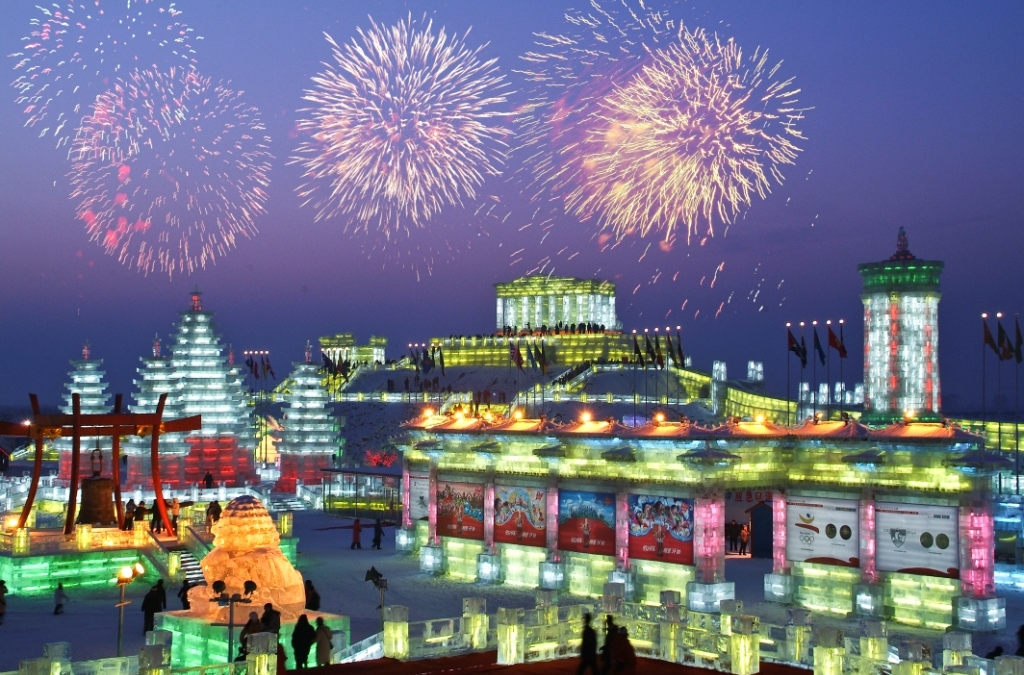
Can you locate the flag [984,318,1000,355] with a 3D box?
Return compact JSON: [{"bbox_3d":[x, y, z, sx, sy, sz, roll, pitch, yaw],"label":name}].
[{"bbox_3d":[42.553,0.000,121.036,1.450,3.100,0.400,0,-3,11],"label":"flag"}]

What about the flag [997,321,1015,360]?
[{"bbox_3d":[43.354,0.351,120.064,1.600,3.400,0.400,0,-3,11],"label":"flag"}]

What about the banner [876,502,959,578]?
[{"bbox_3d":[15.557,7.760,52.554,0.100,2.660,3.610,3,-4,-41],"label":"banner"}]

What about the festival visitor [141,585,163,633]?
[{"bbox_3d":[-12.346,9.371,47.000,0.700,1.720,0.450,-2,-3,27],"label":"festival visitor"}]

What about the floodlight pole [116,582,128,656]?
[{"bbox_3d":[-12.000,8.881,42.000,0.150,2.700,0.150,-1,-3,24],"label":"floodlight pole"}]

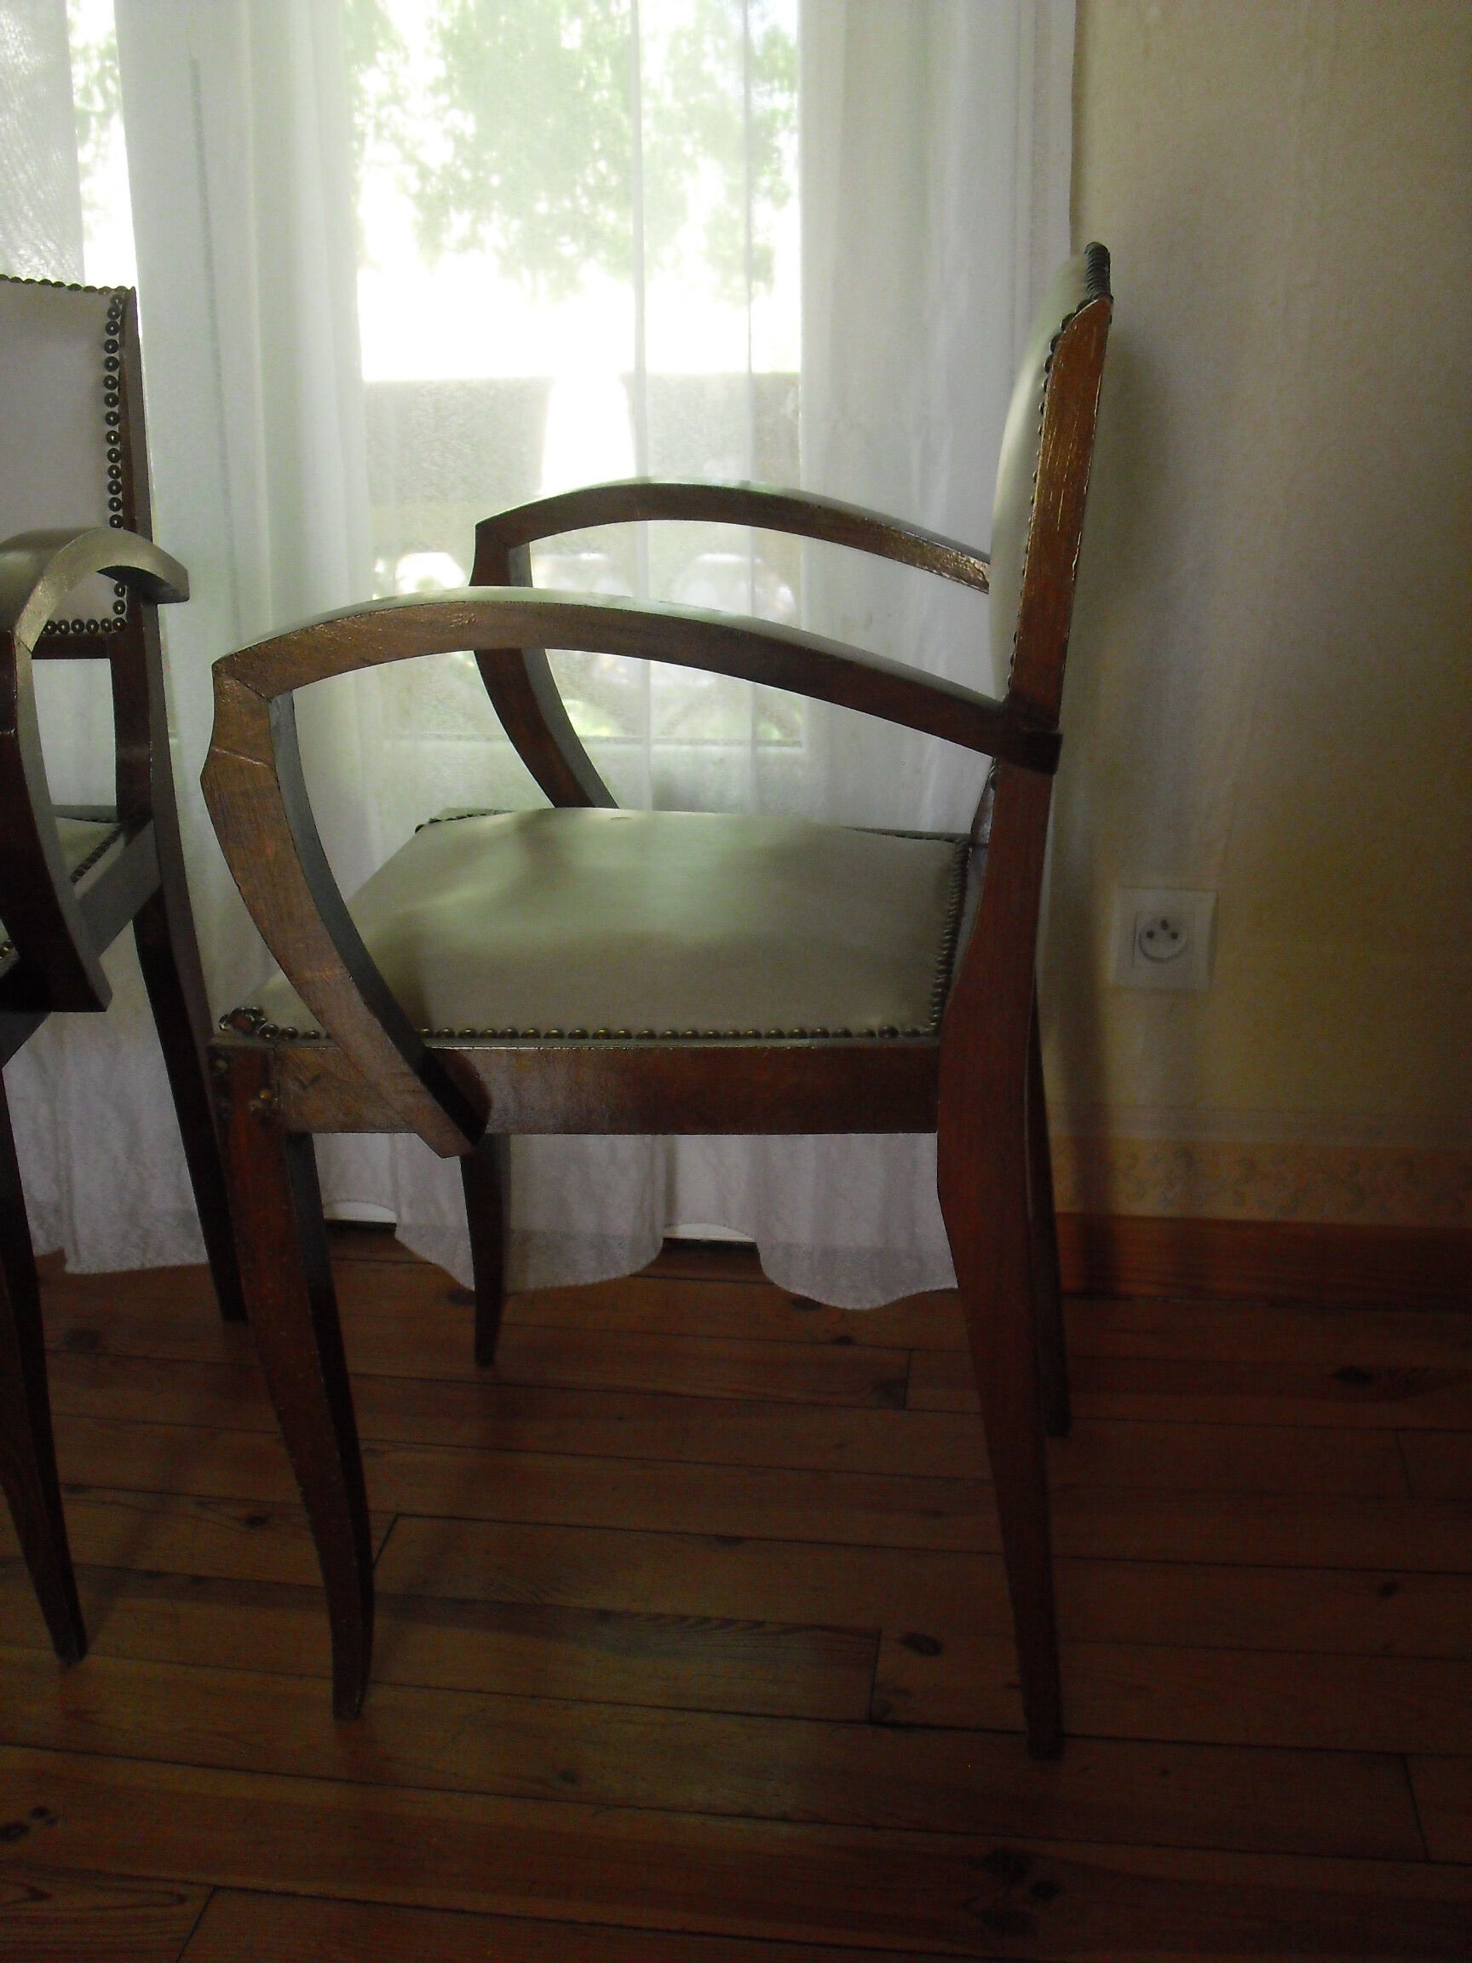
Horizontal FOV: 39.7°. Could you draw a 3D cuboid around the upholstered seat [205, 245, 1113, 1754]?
[{"bbox_3d":[-0.011,-0.001,1.273,0.465,0.840,0.510,3,22,8],"label":"upholstered seat"}]

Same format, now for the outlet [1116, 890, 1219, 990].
[{"bbox_3d":[0.338,-0.033,1.615,0.080,0.080,0.013,2,22,7],"label":"outlet"}]

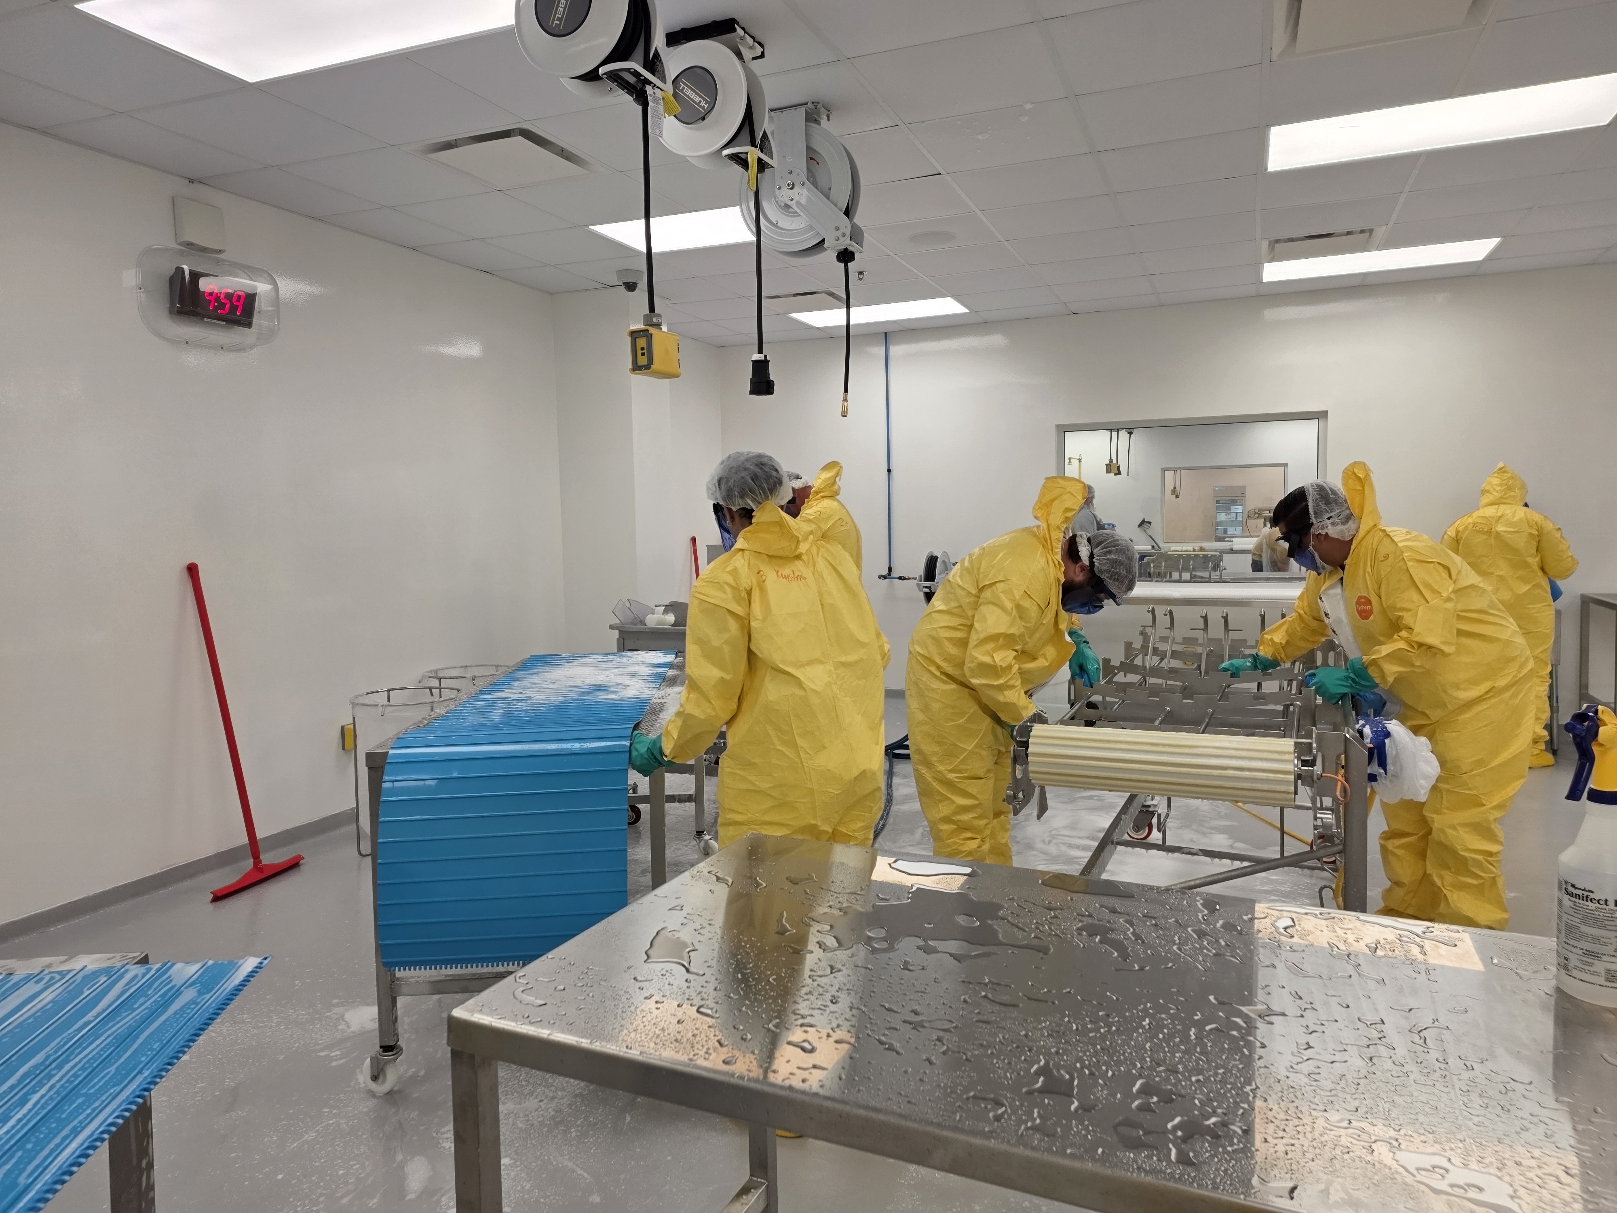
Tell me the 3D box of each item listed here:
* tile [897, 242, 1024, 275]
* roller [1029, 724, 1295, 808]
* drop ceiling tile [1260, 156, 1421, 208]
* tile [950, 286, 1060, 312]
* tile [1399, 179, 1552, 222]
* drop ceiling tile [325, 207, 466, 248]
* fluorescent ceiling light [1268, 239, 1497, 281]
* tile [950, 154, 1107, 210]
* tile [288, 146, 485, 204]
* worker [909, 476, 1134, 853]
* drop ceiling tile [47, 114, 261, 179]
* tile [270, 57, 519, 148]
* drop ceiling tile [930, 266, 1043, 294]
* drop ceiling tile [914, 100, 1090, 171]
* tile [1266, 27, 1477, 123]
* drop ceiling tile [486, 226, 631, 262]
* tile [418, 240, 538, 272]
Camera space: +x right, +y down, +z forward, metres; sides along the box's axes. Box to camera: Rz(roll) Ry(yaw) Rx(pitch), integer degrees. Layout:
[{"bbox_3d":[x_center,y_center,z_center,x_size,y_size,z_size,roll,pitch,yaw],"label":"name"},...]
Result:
[{"bbox_3d":[0.876,-1.955,6.022,0.605,0.020,0.605,1,5,22],"label":"tile"},{"bbox_3d":[0.852,0.387,2.634,0.620,0.153,0.153,1,5,22],"label":"roller"},{"bbox_3d":[2.333,-1.880,4.763,0.605,0.020,0.605,1,5,22],"label":"drop ceiling tile"},{"bbox_3d":[1.345,-2.054,7.145,0.600,0.025,0.600,1,5,22],"label":"tile"},{"bbox_3d":[3.122,-1.920,5.061,0.598,0.020,0.598,1,5,22],"label":"tile"},{"bbox_3d":[-1.981,-1.837,5.217,0.397,0.020,0.605,1,5,22],"label":"drop ceiling tile"},{"bbox_3d":[3.299,-2.045,6.287,1.219,0.070,0.597,1,5,22],"label":"fluorescent ceiling light"},{"bbox_3d":[0.976,-1.847,4.657,0.598,0.020,0.598,1,5,22],"label":"tile"},{"bbox_3d":[-1.744,-1.782,4.463,0.605,0.020,0.605,1,5,22],"label":"tile"},{"bbox_3d":[0.642,0.352,3.280,0.720,1.500,0.580,0,5,13],"label":"worker"},{"bbox_3d":[-2.443,-1.740,4.093,0.397,0.020,0.605,1,5,22],"label":"drop ceiling tile"},{"bbox_3d":[-1.411,-1.726,3.670,0.605,0.020,0.605,1,5,22],"label":"tile"},{"bbox_3d":[1.107,-2.004,6.584,0.605,0.020,0.605,1,5,22],"label":"drop ceiling tile"},{"bbox_3d":[0.744,-1.799,4.101,0.605,0.020,0.605,1,5,22],"label":"drop ceiling tile"},{"bbox_3d":[1.872,-1.783,3.639,0.605,0.020,0.605,1,5,22],"label":"tile"},{"bbox_3d":[-1.278,-1.877,5.586,0.598,0.020,0.598,1,5,22],"label":"drop ceiling tile"},{"bbox_3d":[-1.741,-1.882,5.764,0.369,0.020,0.598,1,5,22],"label":"tile"}]

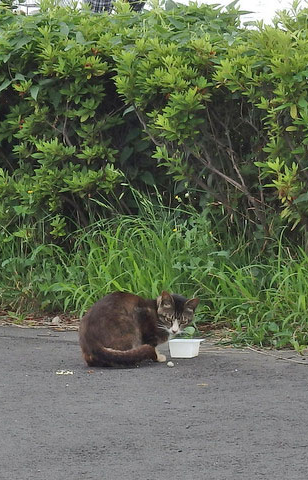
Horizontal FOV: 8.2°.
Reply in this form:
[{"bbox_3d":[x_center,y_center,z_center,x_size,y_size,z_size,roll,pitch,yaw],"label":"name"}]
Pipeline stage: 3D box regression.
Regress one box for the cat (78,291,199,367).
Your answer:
[{"bbox_3d":[-0.047,0.270,6.500,0.335,0.215,0.200,-2,7,-20],"label":"cat"}]

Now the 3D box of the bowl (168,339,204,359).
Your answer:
[{"bbox_3d":[0.102,0.337,6.645,0.095,0.049,0.079,2,6,15],"label":"bowl"}]

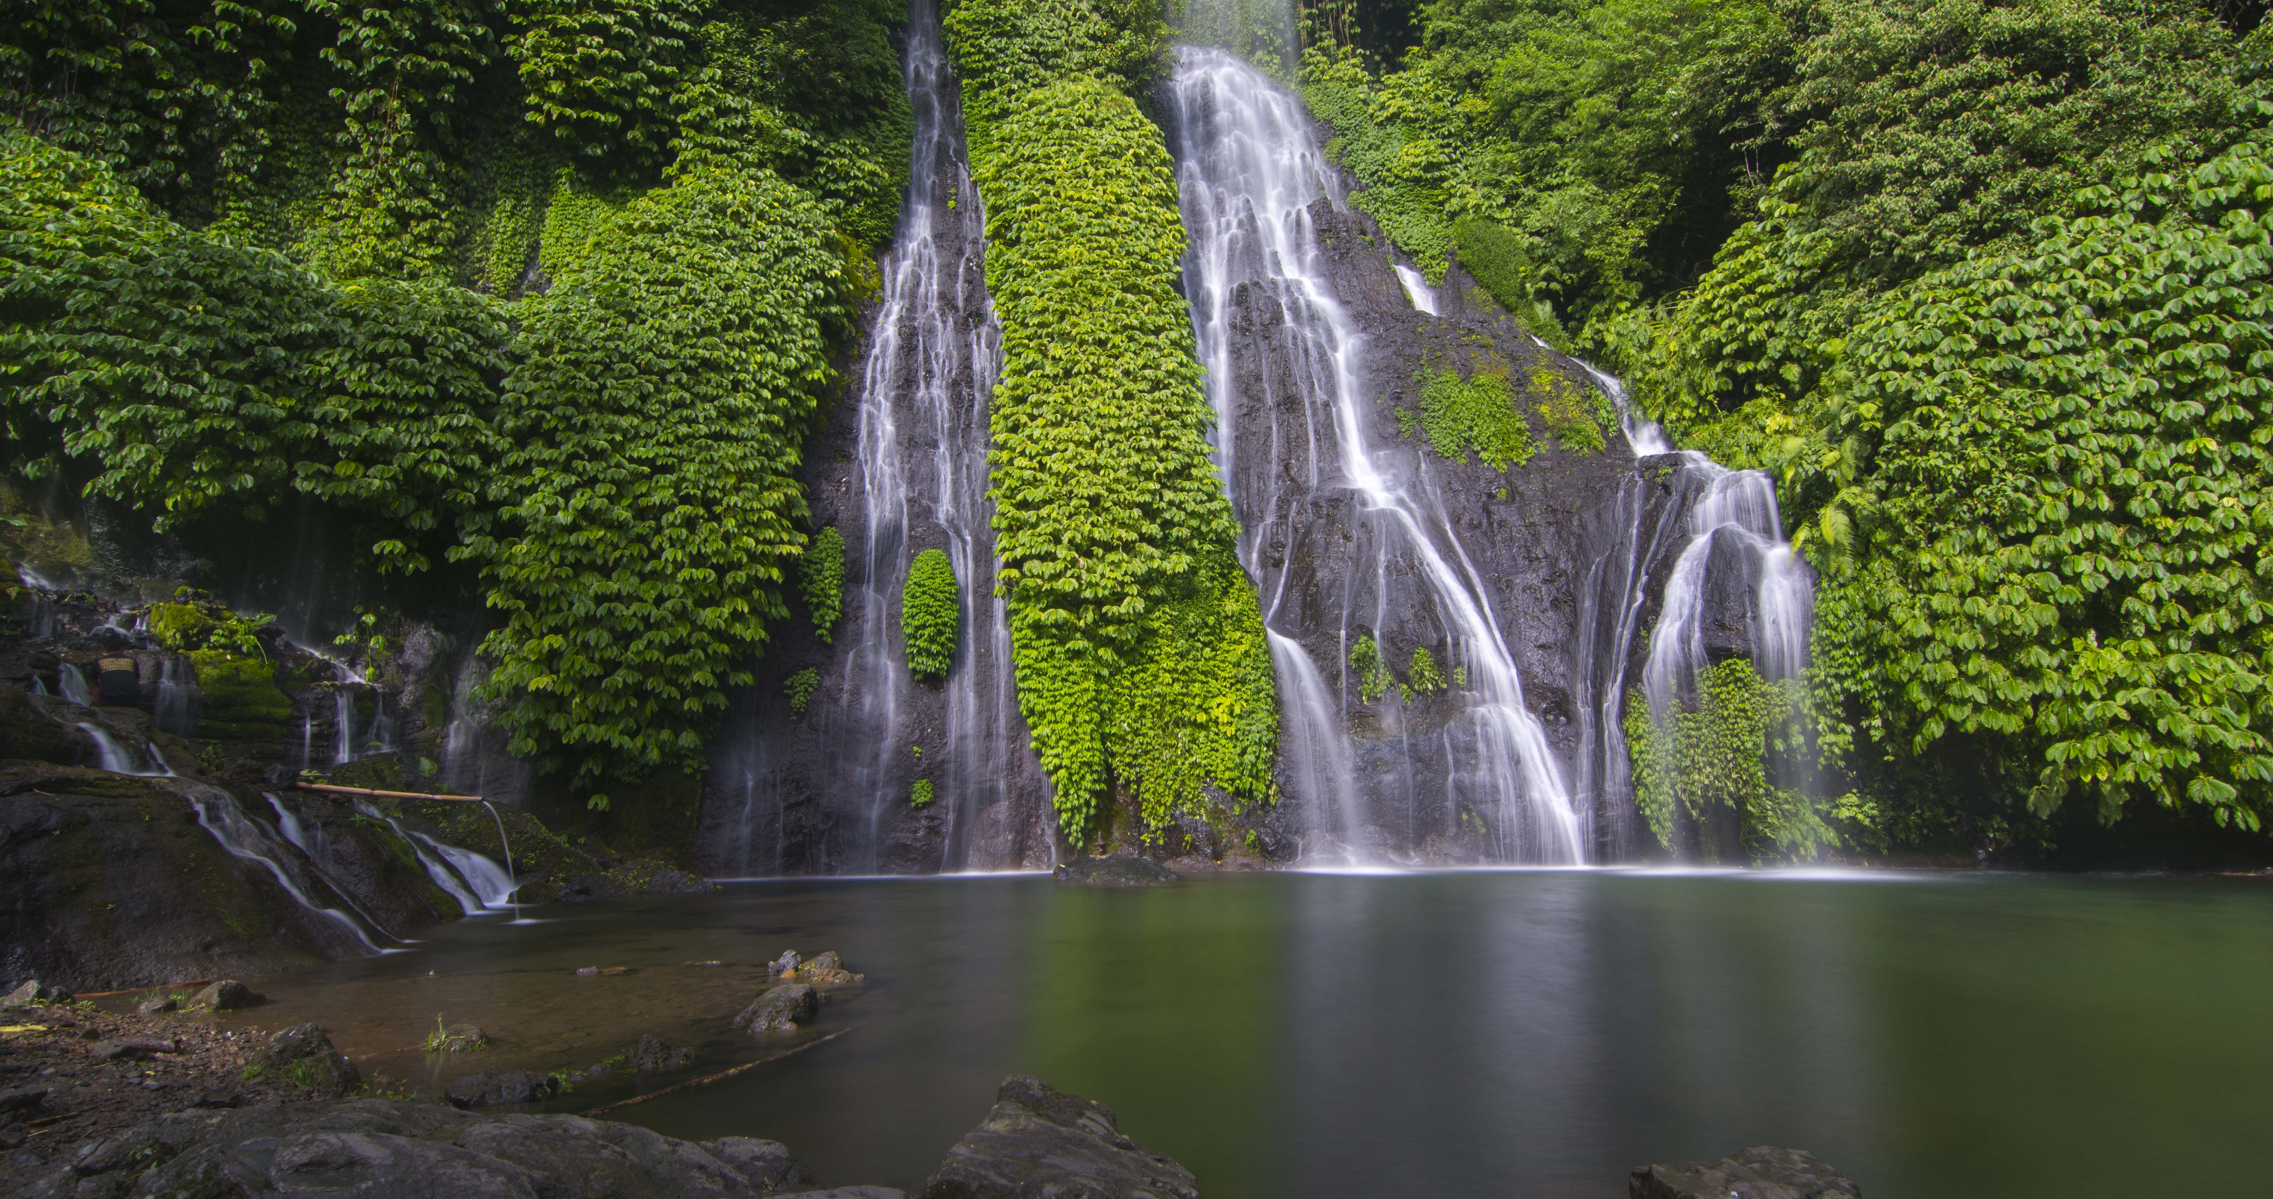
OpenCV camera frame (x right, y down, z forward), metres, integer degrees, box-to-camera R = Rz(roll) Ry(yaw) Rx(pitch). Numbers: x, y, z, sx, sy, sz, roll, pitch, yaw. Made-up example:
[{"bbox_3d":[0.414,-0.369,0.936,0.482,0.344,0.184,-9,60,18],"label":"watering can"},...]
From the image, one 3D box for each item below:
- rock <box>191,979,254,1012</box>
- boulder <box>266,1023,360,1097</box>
[{"bbox_3d":[-6.522,2.812,7.230,0.345,0.171,0.294,7,-11,-40],"label":"rock"},{"bbox_3d":[-4.330,2.401,5.330,0.376,0.290,0.339,6,-10,-37],"label":"boulder"}]

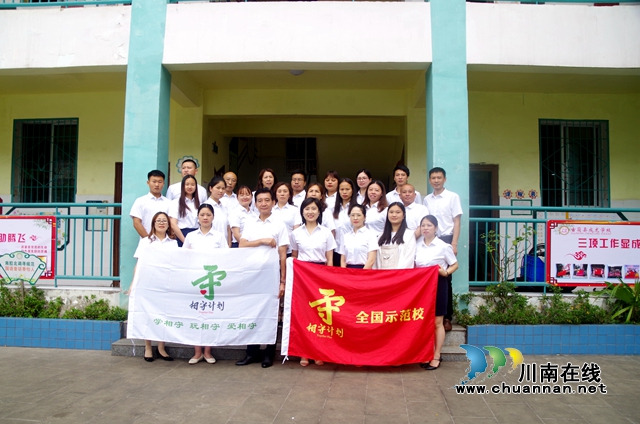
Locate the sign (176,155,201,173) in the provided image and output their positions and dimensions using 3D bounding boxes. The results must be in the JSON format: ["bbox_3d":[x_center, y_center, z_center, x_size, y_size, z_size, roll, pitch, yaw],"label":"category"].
[{"bbox_3d":[-2.118,-0.755,7.710,0.382,0.302,0.030,0,-3,1],"label":"sign"}]

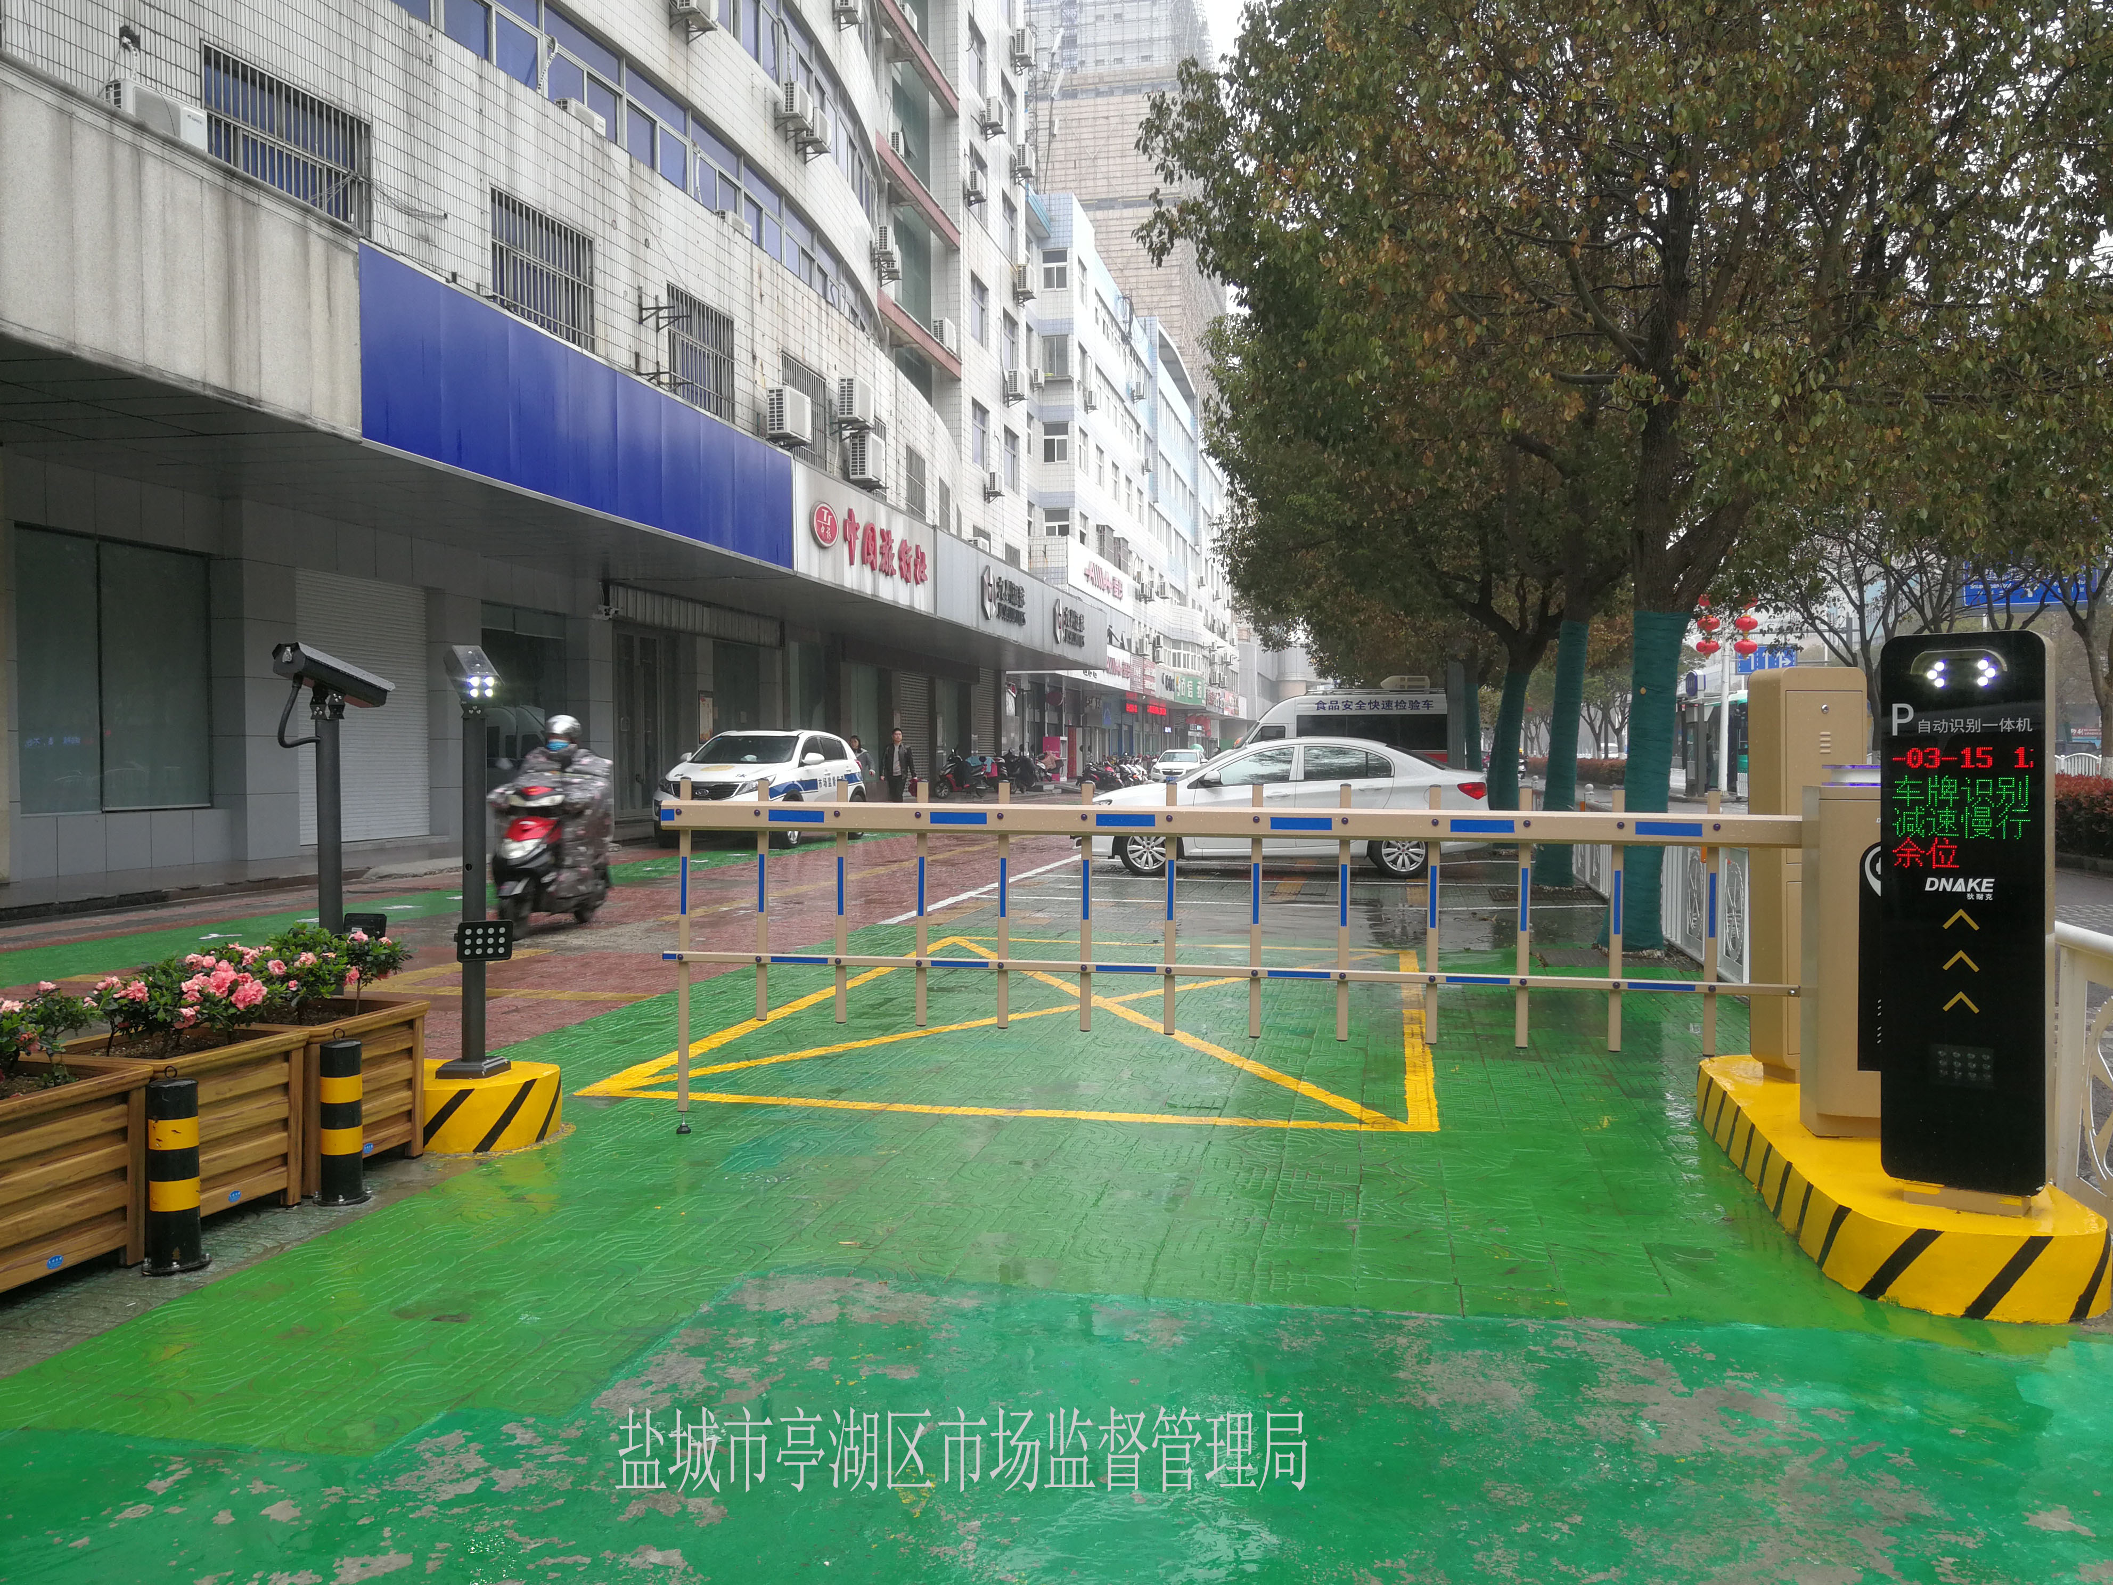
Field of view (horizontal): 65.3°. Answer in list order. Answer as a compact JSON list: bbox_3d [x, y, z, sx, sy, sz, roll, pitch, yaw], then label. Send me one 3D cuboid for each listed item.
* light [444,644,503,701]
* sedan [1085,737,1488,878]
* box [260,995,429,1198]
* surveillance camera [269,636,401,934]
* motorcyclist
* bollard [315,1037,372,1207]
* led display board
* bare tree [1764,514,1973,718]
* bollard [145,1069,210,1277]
[{"bbox_3d":[-2.105,-0.429,5.944,0.120,0.120,0.370,-1,21,-29],"label":"light"},{"bbox_3d":[2.540,0.152,18.429,4.480,1.480,1.800,0,1,7],"label":"sedan"},{"bbox_3d":[-2.477,0.970,5.366,0.600,0.500,0.600,0,1,14],"label":"box"},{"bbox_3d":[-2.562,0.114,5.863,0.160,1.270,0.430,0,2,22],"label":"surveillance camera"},{"bbox_3d":[-3.828,0.227,12.594,0.700,1.640,1.700,0,1,5],"label":"motorcyclist"},{"bbox_3d":[-2.160,0.984,4.980,0.155,0.490,0.155,-1,2,-24],"label":"bollard"},{"bbox_3d":[2.290,0.289,4.142,0.360,1.380,0.200,1,2,35],"label":"led display board"},{"bbox_3d":[14.764,-2.313,29.953,3.800,5.800,3.800,0,1,12],"label":"bare tree"},{"bbox_3d":[-2.321,0.999,4.345,0.155,0.490,0.155,-1,2,-28],"label":"bollard"}]

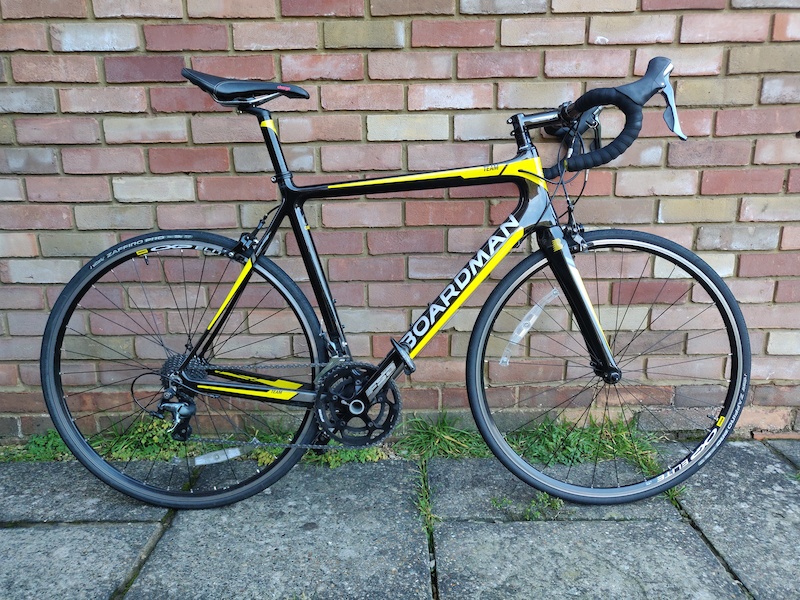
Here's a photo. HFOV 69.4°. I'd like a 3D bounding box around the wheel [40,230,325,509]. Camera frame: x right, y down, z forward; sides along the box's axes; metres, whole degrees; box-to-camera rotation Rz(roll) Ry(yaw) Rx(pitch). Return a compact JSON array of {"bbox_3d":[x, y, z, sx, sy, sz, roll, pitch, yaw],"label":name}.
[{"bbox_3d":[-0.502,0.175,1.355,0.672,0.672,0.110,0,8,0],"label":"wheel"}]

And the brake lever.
[{"bbox_3d":[0.510,-0.358,1.079,0.060,0.118,0.035,0,8,0],"label":"brake lever"}]

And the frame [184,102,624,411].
[{"bbox_3d":[-0.003,-0.087,1.324,1.010,0.700,0.140,0,8,0],"label":"frame"}]

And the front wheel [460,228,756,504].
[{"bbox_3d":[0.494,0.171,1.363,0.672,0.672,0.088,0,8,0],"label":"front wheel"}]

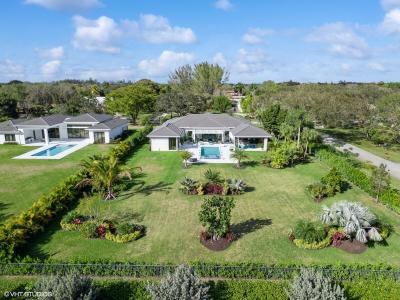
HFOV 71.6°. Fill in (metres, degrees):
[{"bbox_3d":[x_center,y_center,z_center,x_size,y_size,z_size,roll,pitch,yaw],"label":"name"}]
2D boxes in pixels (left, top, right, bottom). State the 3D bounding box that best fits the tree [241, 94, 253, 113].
[{"bbox_3d":[24.799,-24.010,146.438,5.800,10.400,5.510,0,13,0],"label":"tree"}]

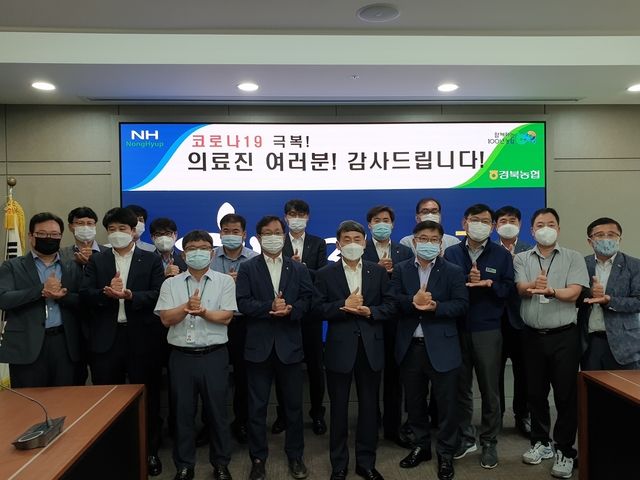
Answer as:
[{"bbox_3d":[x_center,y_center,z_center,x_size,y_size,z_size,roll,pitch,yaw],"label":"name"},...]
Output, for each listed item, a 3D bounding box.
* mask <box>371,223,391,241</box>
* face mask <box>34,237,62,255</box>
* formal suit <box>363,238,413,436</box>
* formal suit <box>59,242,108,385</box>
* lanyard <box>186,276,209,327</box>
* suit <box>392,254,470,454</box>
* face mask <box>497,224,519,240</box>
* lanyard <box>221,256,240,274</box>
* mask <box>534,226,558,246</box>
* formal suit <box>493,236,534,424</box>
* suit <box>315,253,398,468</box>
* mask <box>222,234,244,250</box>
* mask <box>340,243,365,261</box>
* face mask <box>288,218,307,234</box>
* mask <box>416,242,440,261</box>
[{"bbox_3d":[0.449,-0.063,3.500,0.145,0.130,0.090,-1,1,5],"label":"mask"},{"bbox_3d":[-1.732,0.038,3.060,0.165,0.120,0.090,-2,2,-31],"label":"face mask"},{"bbox_3d":[0.505,0.730,3.600,0.500,1.490,0.340,-1,2,2],"label":"formal suit"},{"bbox_3d":[-1.690,0.740,3.520,0.560,1.400,0.360,-1,1,-16],"label":"formal suit"},{"bbox_3d":[-0.788,0.401,3.080,0.150,0.330,0.090,-1,2,-9],"label":"lanyard"},{"bbox_3d":[0.747,0.794,3.250,0.510,1.380,0.360,-1,0,17],"label":"suit"},{"bbox_3d":[1.416,-0.057,3.620,0.155,0.120,0.090,0,1,21],"label":"face mask"},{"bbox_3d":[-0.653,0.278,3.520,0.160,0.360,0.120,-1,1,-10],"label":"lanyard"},{"bbox_3d":[1.456,-0.021,3.100,0.148,0.122,0.090,0,1,24],"label":"mask"},{"bbox_3d":[1.550,0.752,3.910,0.500,1.460,0.340,-1,0,13],"label":"formal suit"},{"bbox_3d":[0.224,0.815,3.120,0.560,1.400,0.370,-1,2,1],"label":"suit"},{"bbox_3d":[-0.677,0.019,3.680,0.160,0.120,0.085,-1,2,-1],"label":"mask"},{"bbox_3d":[0.209,0.072,3.060,0.147,0.115,0.090,-1,1,0],"label":"mask"},{"bbox_3d":[-0.182,-0.113,3.880,0.150,0.125,0.085,-1,0,-3],"label":"face mask"},{"bbox_3d":[0.693,0.071,3.070,0.152,0.116,0.090,-1,1,12],"label":"mask"}]

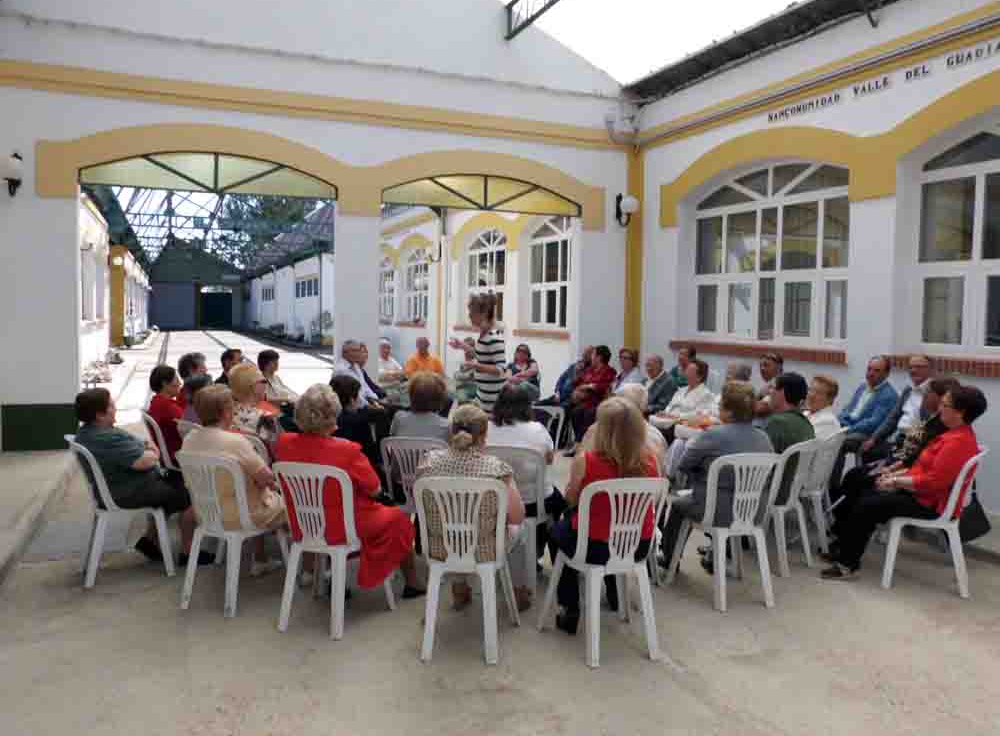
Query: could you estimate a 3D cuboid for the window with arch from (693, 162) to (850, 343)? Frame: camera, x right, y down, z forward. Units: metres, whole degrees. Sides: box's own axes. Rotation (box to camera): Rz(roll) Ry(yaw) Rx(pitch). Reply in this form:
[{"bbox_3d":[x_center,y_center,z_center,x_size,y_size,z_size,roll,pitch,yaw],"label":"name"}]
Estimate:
[{"bbox_3d":[3.046,-1.278,8.464,0.120,2.040,2.550,-2,5,-25],"label":"window with arch"}]

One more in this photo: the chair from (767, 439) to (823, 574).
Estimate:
[{"bbox_3d":[1.745,0.827,4.795,0.460,0.880,0.550,-3,6,-34],"label":"chair"}]

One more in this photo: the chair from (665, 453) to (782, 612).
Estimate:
[{"bbox_3d":[1.258,0.852,4.148,0.470,0.835,0.520,-1,5,-14],"label":"chair"}]

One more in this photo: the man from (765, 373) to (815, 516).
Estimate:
[{"bbox_3d":[1.681,0.625,4.885,0.520,1.180,0.820,-2,5,-31],"label":"man"}]

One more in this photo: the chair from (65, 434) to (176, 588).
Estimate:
[{"bbox_3d":[-2.355,0.833,4.620,0.500,0.850,0.480,-4,6,-42],"label":"chair"}]

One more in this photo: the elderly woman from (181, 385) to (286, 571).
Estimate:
[{"bbox_3d":[-1.379,0.658,4.243,0.520,1.160,0.780,2,5,22],"label":"elderly woman"}]

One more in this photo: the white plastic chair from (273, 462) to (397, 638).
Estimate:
[{"bbox_3d":[-0.871,0.897,3.912,0.460,0.880,0.550,2,5,18],"label":"white plastic chair"}]

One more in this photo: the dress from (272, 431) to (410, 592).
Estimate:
[{"bbox_3d":[-0.719,0.736,3.904,0.520,0.850,0.680,3,5,30],"label":"dress"}]

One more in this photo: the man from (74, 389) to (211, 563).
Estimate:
[{"bbox_3d":[-2.257,0.672,4.709,0.520,1.160,0.800,4,6,44],"label":"man"}]

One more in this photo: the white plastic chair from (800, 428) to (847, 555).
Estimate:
[{"bbox_3d":[2.150,0.799,5.272,0.500,0.850,0.480,4,6,44],"label":"white plastic chair"}]

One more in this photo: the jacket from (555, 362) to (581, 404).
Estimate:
[{"bbox_3d":[0.832,0.178,8.761,0.420,0.570,0.500,-1,5,-22],"label":"jacket"}]

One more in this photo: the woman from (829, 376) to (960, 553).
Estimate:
[{"bbox_3d":[2.591,0.639,4.945,0.900,1.160,0.500,1,5,12],"label":"woman"}]

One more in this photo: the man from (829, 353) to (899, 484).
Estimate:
[{"bbox_3d":[2.688,0.532,5.792,0.820,1.250,0.520,-1,4,-18],"label":"man"}]

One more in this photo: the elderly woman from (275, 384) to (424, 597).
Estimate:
[{"bbox_3d":[-0.781,0.689,4.048,0.520,1.230,0.820,3,5,36],"label":"elderly woman"}]

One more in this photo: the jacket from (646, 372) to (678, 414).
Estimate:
[{"bbox_3d":[1.512,0.326,7.147,0.420,0.560,0.500,-3,6,-40],"label":"jacket"}]

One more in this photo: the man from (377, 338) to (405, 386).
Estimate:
[{"bbox_3d":[-1.431,0.250,9.456,0.520,1.220,0.800,-1,5,-17],"label":"man"}]

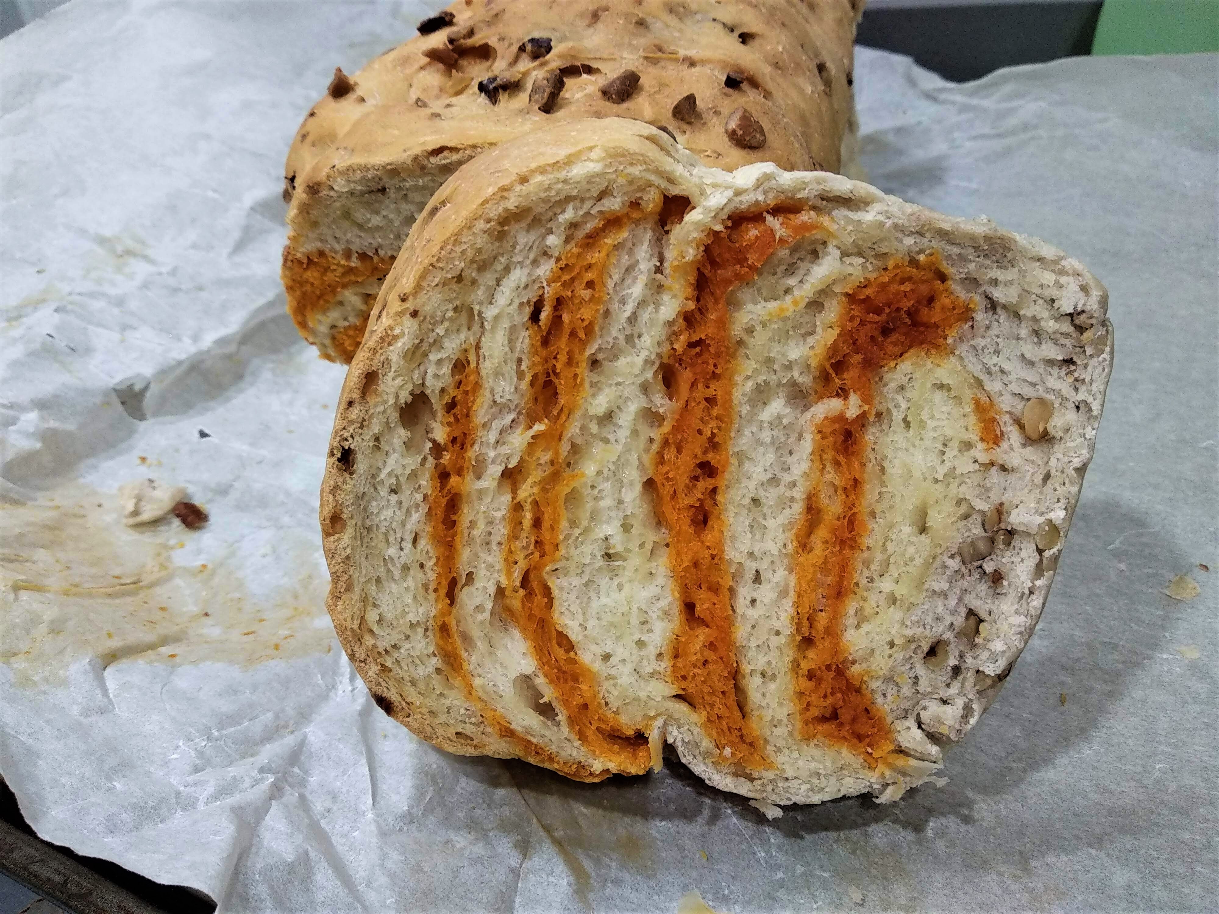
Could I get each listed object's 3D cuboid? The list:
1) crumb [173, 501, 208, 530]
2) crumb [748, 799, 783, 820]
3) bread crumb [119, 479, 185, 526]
[{"bbox_3d":[-0.114,0.016,0.249,0.010,0.005,0.007,21,49,19],"label":"crumb"},{"bbox_3d":[0.033,0.074,0.192,0.007,0.003,0.004,14,47,14],"label":"crumb"},{"bbox_3d":[-0.125,0.012,0.251,0.018,0.007,0.011,-9,46,-8],"label":"bread crumb"}]

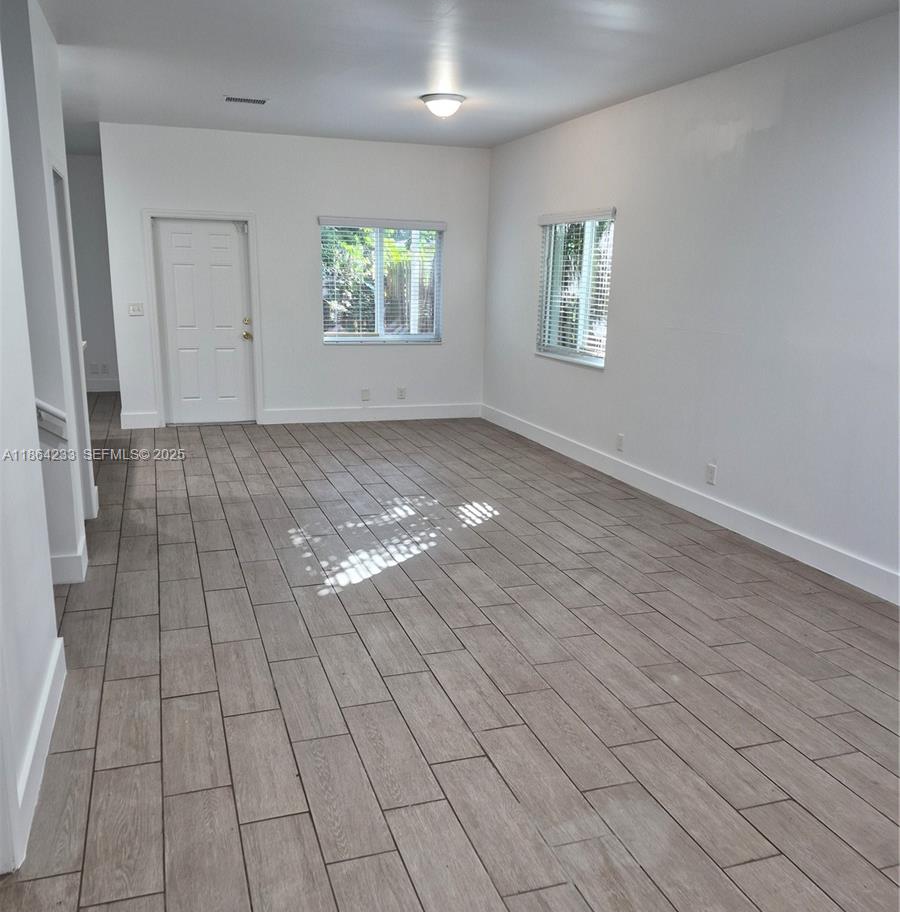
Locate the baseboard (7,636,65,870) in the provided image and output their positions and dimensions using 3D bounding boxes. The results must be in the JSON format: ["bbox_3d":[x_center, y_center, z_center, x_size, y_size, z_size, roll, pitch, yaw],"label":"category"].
[{"bbox_3d":[-1.364,0.922,2.686,0.020,0.155,1.110,-3,14,-19],"label":"baseboard"}]

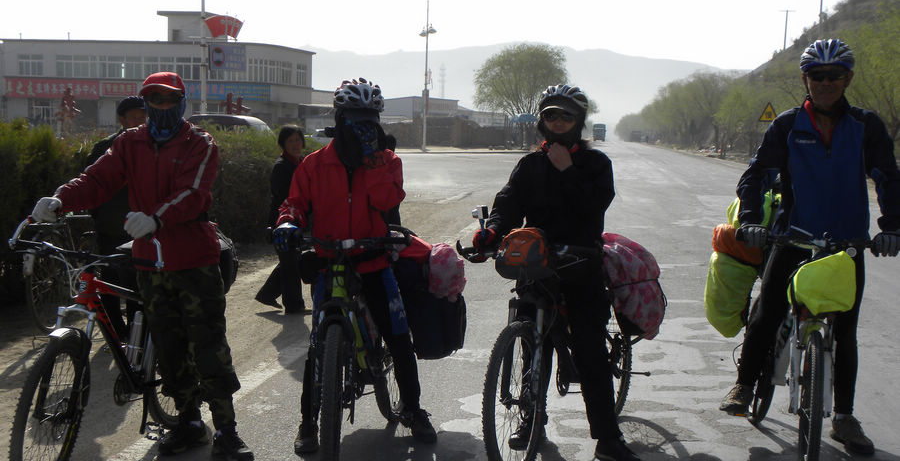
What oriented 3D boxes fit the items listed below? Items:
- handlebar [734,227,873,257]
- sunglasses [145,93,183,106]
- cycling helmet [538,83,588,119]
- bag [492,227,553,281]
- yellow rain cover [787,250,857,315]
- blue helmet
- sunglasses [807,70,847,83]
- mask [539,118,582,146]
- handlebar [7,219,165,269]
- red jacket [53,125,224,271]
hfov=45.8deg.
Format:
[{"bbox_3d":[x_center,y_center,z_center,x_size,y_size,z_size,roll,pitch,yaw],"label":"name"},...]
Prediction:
[{"bbox_3d":[1.490,0.049,4.340,0.630,0.105,0.160,3,6,12],"label":"handlebar"},{"bbox_3d":[-1.205,-0.553,4.500,0.145,0.047,0.145,0,5,-3],"label":"sunglasses"},{"bbox_3d":[0.494,-0.566,4.640,0.210,0.155,0.270,2,5,15],"label":"cycling helmet"},{"bbox_3d":[0.304,0.099,4.410,0.215,0.205,0.145,3,6,24],"label":"bag"},{"bbox_3d":[1.486,0.207,4.240,0.230,0.230,0.180,3,6,12],"label":"yellow rain cover"},{"bbox_3d":[1.565,-0.726,4.420,0.205,0.140,0.270,2,8,18],"label":"blue helmet"},{"bbox_3d":[1.546,-0.631,4.370,0.148,0.048,0.145,2,5,18],"label":"sunglasses"},{"bbox_3d":[0.476,-0.422,4.590,0.170,0.130,0.140,2,5,14],"label":"mask"},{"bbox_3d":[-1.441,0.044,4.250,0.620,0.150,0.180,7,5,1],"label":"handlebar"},{"bbox_3d":[-1.317,-0.146,4.580,0.620,0.660,0.470,1,5,2],"label":"red jacket"}]

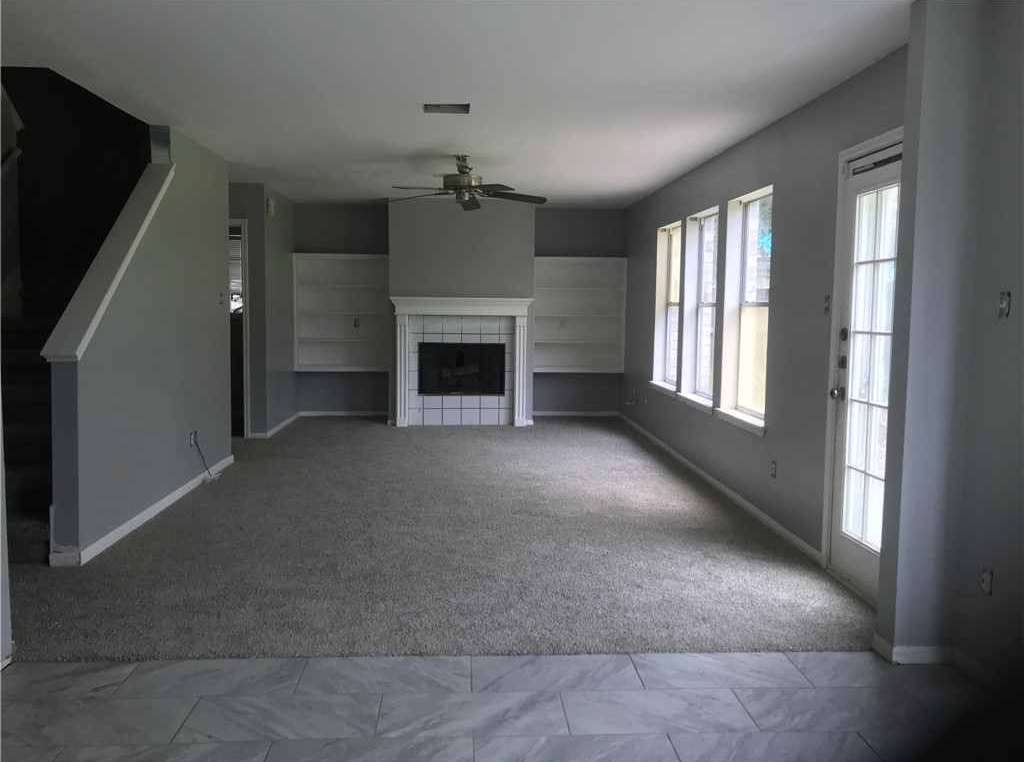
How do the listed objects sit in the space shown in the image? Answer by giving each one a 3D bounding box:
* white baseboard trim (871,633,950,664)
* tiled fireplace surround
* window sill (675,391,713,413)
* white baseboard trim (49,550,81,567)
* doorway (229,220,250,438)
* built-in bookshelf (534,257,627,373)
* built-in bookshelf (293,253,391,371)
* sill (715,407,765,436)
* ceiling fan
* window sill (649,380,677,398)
[{"bbox_3d":[1.525,1.018,3.154,0.245,0.076,0.150,0,5,-3],"label":"white baseboard trim"},{"bbox_3d":[-0.532,-0.197,8.915,1.535,1.380,0.180,0,5,-3],"label":"tiled fireplace surround"},{"bbox_3d":[1.538,0.179,6.717,0.135,0.062,1.070,0,5,-3],"label":"window sill"},{"bbox_3d":[-2.241,0.893,4.149,0.145,0.070,0.020,0,5,-3],"label":"white baseboard trim"},{"bbox_3d":[-2.989,-0.494,8.036,0.870,2.095,0.120,0,5,-3],"label":"doorway"},{"bbox_3d":[0.774,-0.756,9.665,1.115,1.325,0.270,0,5,-3],"label":"built-in bookshelf"},{"bbox_3d":[-1.903,-0.766,9.504,1.100,1.320,0.270,0,5,-3],"label":"built-in bookshelf"},{"bbox_3d":[1.599,0.280,5.623,0.135,0.066,1.030,0,5,-3],"label":"sill"},{"bbox_3d":[-0.373,-1.495,6.277,1.290,0.420,1.280,0,5,-3],"label":"ceiling fan"},{"bbox_3d":[1.477,0.077,7.801,0.135,0.062,1.070,0,5,-3],"label":"window sill"}]

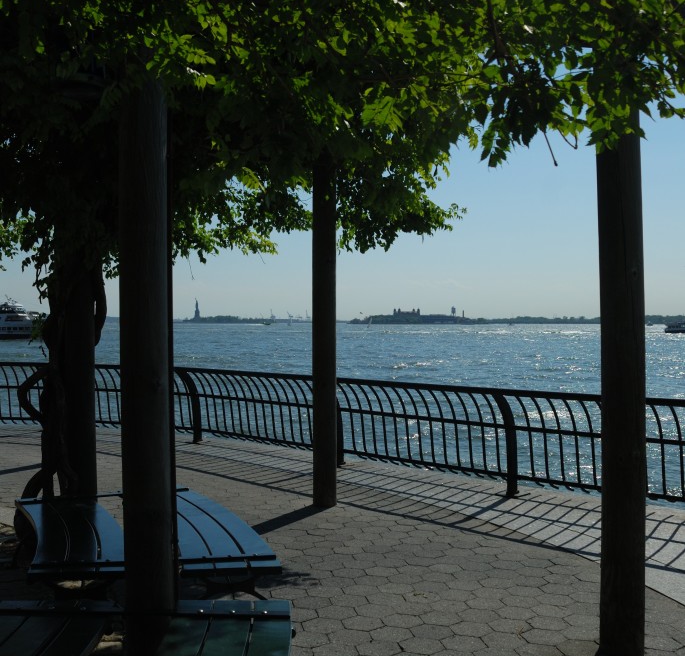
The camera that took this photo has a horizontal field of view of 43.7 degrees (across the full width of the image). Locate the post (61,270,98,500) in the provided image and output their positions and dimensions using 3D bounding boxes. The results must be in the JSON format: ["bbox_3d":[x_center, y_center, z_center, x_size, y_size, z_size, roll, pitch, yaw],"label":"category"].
[{"bbox_3d":[-1.759,0.049,5.731,0.205,2.950,0.205,0,0,0],"label":"post"}]

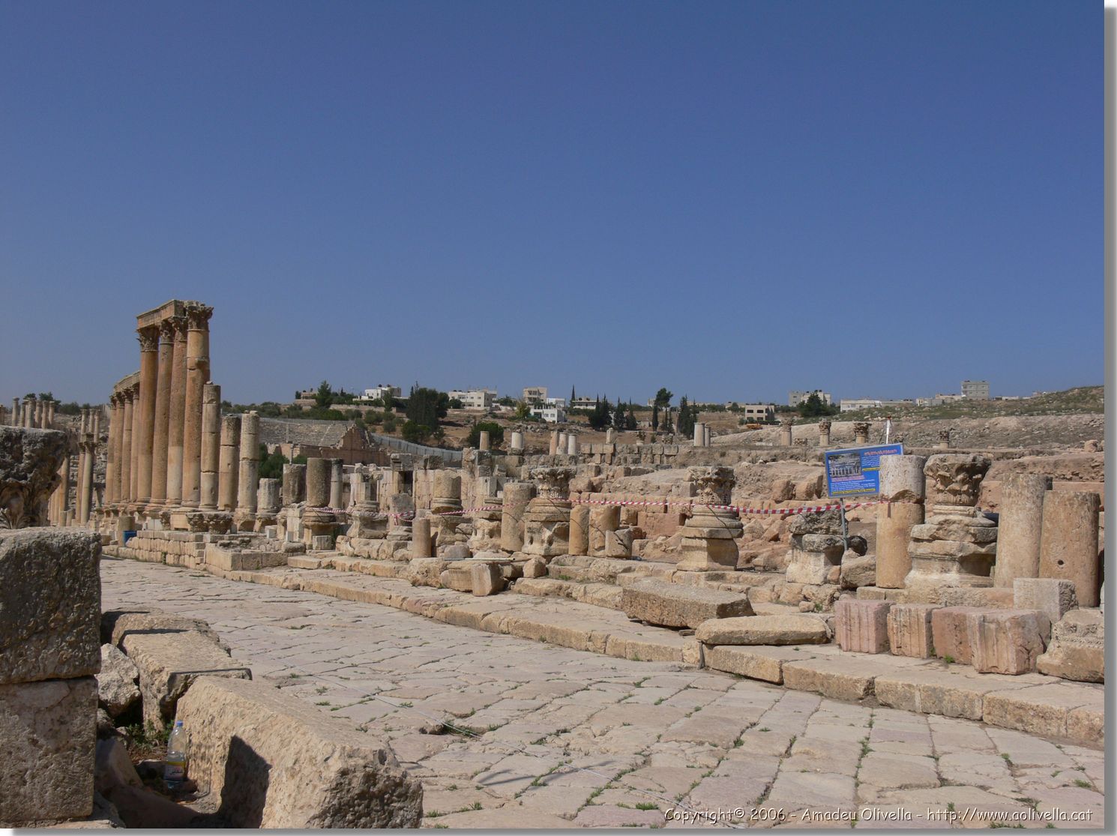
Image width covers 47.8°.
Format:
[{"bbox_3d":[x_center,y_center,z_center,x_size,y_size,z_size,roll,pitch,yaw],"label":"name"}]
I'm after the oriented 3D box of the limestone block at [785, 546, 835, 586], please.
[{"bbox_3d":[3.476,2.005,17.315,0.560,0.520,0.660,3,-4,-31],"label":"limestone block"}]

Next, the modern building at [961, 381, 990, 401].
[{"bbox_3d":[218.436,-14.584,660.000,13.000,10.000,12.000,2,-2,3],"label":"modern building"}]

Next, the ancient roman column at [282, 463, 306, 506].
[{"bbox_3d":[-7.740,1.941,36.836,0.670,1.240,0.670,3,-4,-31],"label":"ancient roman column"}]

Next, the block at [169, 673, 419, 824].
[{"bbox_3d":[-1.260,1.596,5.700,0.560,0.560,1.900,3,-2,-32],"label":"block"}]

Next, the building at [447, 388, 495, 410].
[{"bbox_3d":[-36.994,-7.160,535.000,18.000,8.500,12.000,2,-2,16],"label":"building"}]

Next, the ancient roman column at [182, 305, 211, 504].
[{"bbox_3d":[-16.234,-0.520,56.500,1.200,9.000,1.200,4,-4,-32],"label":"ancient roman column"}]

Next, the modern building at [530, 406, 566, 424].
[{"bbox_3d":[-3.507,-1.109,430.000,9.500,5.900,8.500,1,-3,20],"label":"modern building"}]

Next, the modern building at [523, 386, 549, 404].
[{"bbox_3d":[-10.592,-10.188,580.000,10.800,9.000,11.000,2,-2,-3],"label":"modern building"}]

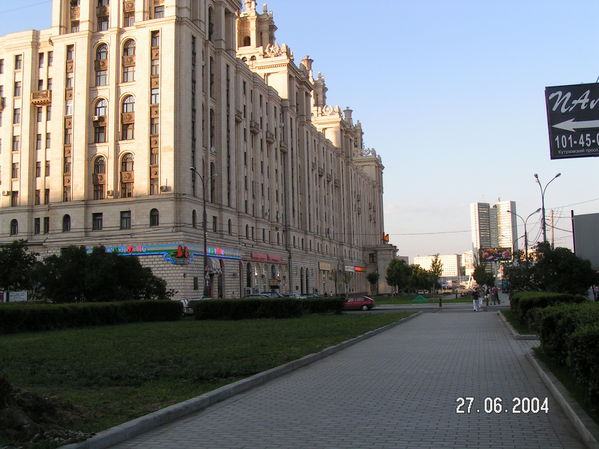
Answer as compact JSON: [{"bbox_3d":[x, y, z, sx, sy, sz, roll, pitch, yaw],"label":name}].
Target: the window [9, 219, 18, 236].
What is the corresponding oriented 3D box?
[{"bbox_3d":[-37.797,0.412,87.359,1.387,2.270,0.300,-3,-6,18],"label":"window"}]

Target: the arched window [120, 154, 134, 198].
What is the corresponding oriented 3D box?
[{"bbox_3d":[-21.253,-5.936,81.622,1.900,5.529,0.300,-3,-6,18],"label":"arched window"}]

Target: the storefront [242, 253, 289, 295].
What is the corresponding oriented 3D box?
[{"bbox_3d":[-5.477,8.541,103.789,1.200,7.508,19.355,-3,-6,18],"label":"storefront"}]

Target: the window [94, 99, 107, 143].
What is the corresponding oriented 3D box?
[{"bbox_3d":[-25.189,-13.195,83.636,1.784,5.721,0.300,-3,-6,18],"label":"window"}]

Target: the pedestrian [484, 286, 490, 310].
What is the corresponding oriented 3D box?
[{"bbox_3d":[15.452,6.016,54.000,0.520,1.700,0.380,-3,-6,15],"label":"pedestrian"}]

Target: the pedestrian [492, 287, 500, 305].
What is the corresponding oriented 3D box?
[{"bbox_3d":[18.882,6.870,63.000,0.520,1.720,0.380,-3,-6,15],"label":"pedestrian"}]

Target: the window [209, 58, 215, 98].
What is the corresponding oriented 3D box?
[{"bbox_3d":[-11.716,-19.350,86.883,0.400,5.602,1.600,-3,-6,16],"label":"window"}]

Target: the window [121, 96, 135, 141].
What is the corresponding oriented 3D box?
[{"bbox_3d":[-20.154,-12.523,77.728,1.685,5.367,0.400,-3,-6,16],"label":"window"}]

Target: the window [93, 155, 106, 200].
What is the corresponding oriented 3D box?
[{"bbox_3d":[-23.584,-5.469,78.050,1.728,5.340,0.400,-3,-6,16],"label":"window"}]

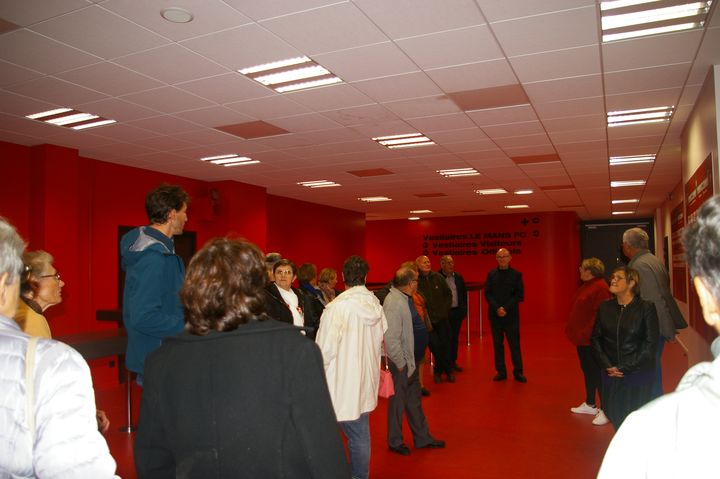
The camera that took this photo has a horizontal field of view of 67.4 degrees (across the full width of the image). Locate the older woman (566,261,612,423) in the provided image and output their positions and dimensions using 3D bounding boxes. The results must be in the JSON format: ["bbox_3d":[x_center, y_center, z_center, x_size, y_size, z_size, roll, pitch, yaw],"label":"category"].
[{"bbox_3d":[2.301,1.001,5.415,0.420,1.626,0.500,-1,-3,14],"label":"older woman"}]

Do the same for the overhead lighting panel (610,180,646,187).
[{"bbox_3d":[4.710,-1.005,9.480,0.600,0.080,0.600,-2,-3,25],"label":"overhead lighting panel"}]

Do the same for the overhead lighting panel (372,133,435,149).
[{"bbox_3d":[0.514,-1.145,6.139,0.600,0.080,0.600,-2,-3,25],"label":"overhead lighting panel"}]

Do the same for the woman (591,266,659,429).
[{"bbox_3d":[2.062,0.988,4.253,0.520,1.556,0.360,-2,-3,31],"label":"woman"}]

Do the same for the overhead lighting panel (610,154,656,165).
[{"bbox_3d":[3.700,-1.090,7.320,0.600,0.080,0.600,-2,-3,25],"label":"overhead lighting panel"}]

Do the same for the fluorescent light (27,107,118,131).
[{"bbox_3d":[-2.669,-1.142,5.015,0.600,0.080,0.600,-2,-3,25],"label":"fluorescent light"}]

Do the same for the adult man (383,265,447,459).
[{"bbox_3d":[0.458,1.006,4.634,0.500,1.580,0.480,-1,-2,9],"label":"adult man"}]

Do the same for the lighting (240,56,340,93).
[{"bbox_3d":[-0.490,-1.195,4.000,0.600,0.080,0.600,-2,-3,25],"label":"lighting"}]

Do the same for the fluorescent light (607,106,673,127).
[{"bbox_3d":[2.675,-1.200,5.176,0.600,0.080,0.600,-2,-3,25],"label":"fluorescent light"}]

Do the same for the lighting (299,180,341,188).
[{"bbox_3d":[-0.689,-0.977,9.296,0.600,0.080,0.600,-2,-3,25],"label":"lighting"}]

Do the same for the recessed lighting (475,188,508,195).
[{"bbox_3d":[2.550,-0.945,10.470,0.600,0.080,0.600,-2,-3,25],"label":"recessed lighting"}]

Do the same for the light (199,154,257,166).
[{"bbox_3d":[-1.692,-1.067,7.131,0.600,0.080,0.600,-2,-3,25],"label":"light"}]

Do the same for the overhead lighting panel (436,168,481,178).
[{"bbox_3d":[1.521,-1.052,8.295,0.600,0.080,0.600,-2,-3,25],"label":"overhead lighting panel"}]

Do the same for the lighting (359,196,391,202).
[{"bbox_3d":[0.329,-0.880,11.469,0.600,0.080,0.600,-2,-3,25],"label":"lighting"}]

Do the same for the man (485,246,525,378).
[{"bbox_3d":[2.007,1.014,7.458,0.540,1.782,0.360,-1,-3,15],"label":"man"}]

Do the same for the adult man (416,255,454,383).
[{"bbox_3d":[1.024,1.070,7.415,0.550,1.710,0.380,0,-3,-7],"label":"adult man"}]

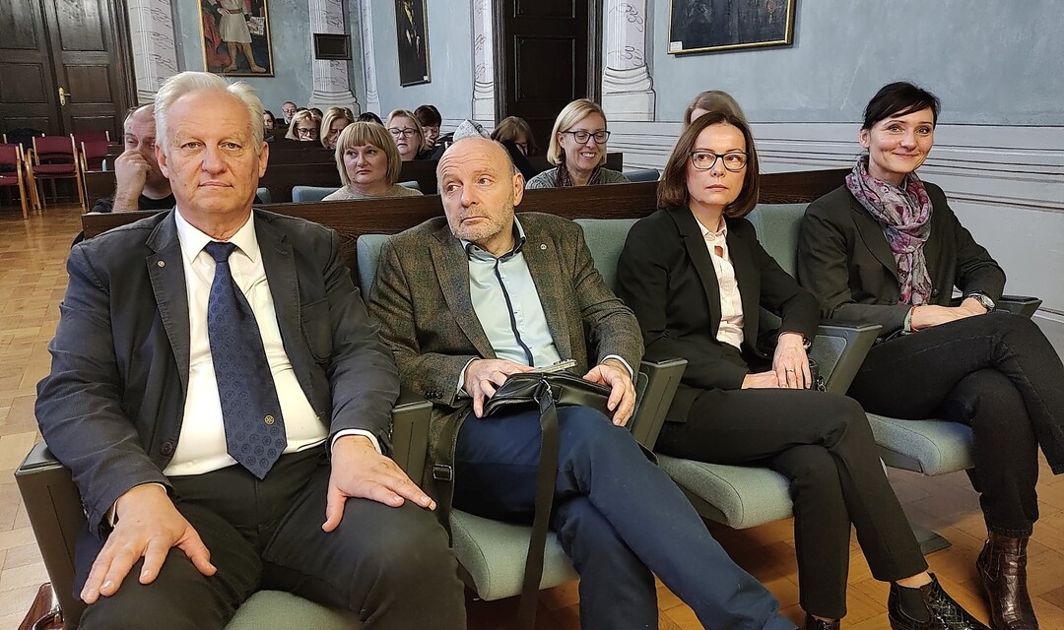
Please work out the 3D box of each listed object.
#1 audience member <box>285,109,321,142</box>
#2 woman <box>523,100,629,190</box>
[{"bbox_3d":[-1.650,-0.887,5.924,0.500,1.225,0.800,-7,16,-23],"label":"audience member"},{"bbox_3d":[0.190,-0.139,2.901,0.500,1.242,0.800,-8,16,-25],"label":"woman"}]

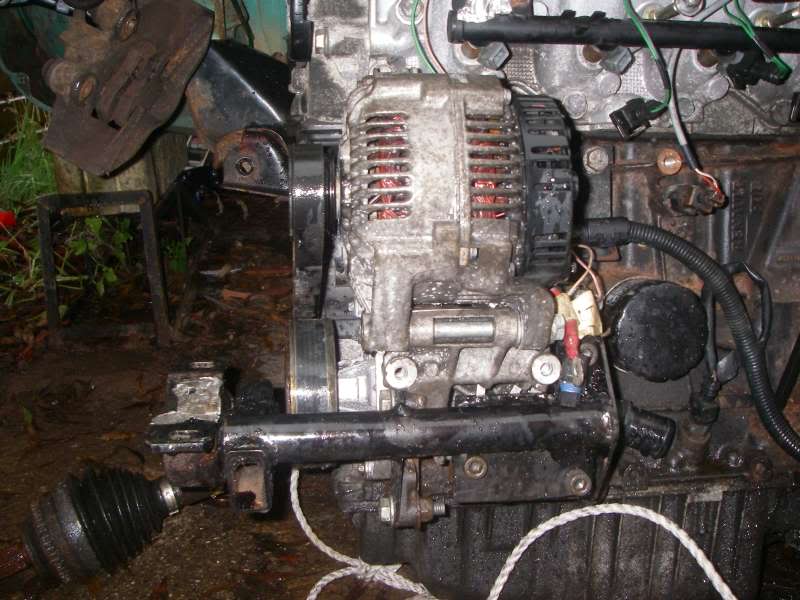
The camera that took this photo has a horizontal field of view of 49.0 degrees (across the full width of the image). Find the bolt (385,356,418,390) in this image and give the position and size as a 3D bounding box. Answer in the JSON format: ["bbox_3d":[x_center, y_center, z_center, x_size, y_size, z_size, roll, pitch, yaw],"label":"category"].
[{"bbox_3d":[0.000,0.051,0.615,0.022,0.022,0.014,-4,-1,-14],"label":"bolt"}]

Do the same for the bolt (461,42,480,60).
[{"bbox_3d":[0.051,-0.180,0.635,0.015,0.015,0.012,-4,-1,-14],"label":"bolt"}]

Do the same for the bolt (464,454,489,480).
[{"bbox_3d":[0.055,0.122,0.640,0.018,0.018,0.011,-4,-1,-14],"label":"bolt"}]

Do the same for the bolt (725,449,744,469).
[{"bbox_3d":[0.283,0.135,0.745,0.017,0.017,0.012,-4,-1,-14],"label":"bolt"}]

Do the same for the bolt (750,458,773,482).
[{"bbox_3d":[0.309,0.146,0.750,0.018,0.018,0.013,-4,-1,-14],"label":"bolt"}]

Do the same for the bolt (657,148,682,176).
[{"bbox_3d":[0.226,-0.116,0.735,0.021,0.021,0.011,-4,-1,-14],"label":"bolt"}]

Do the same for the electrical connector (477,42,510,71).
[{"bbox_3d":[0.066,-0.171,0.615,0.018,0.015,0.012,22,-10,36],"label":"electrical connector"}]

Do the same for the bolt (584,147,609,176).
[{"bbox_3d":[0.161,-0.114,0.720,0.021,0.021,0.012,-4,-1,-14],"label":"bolt"}]

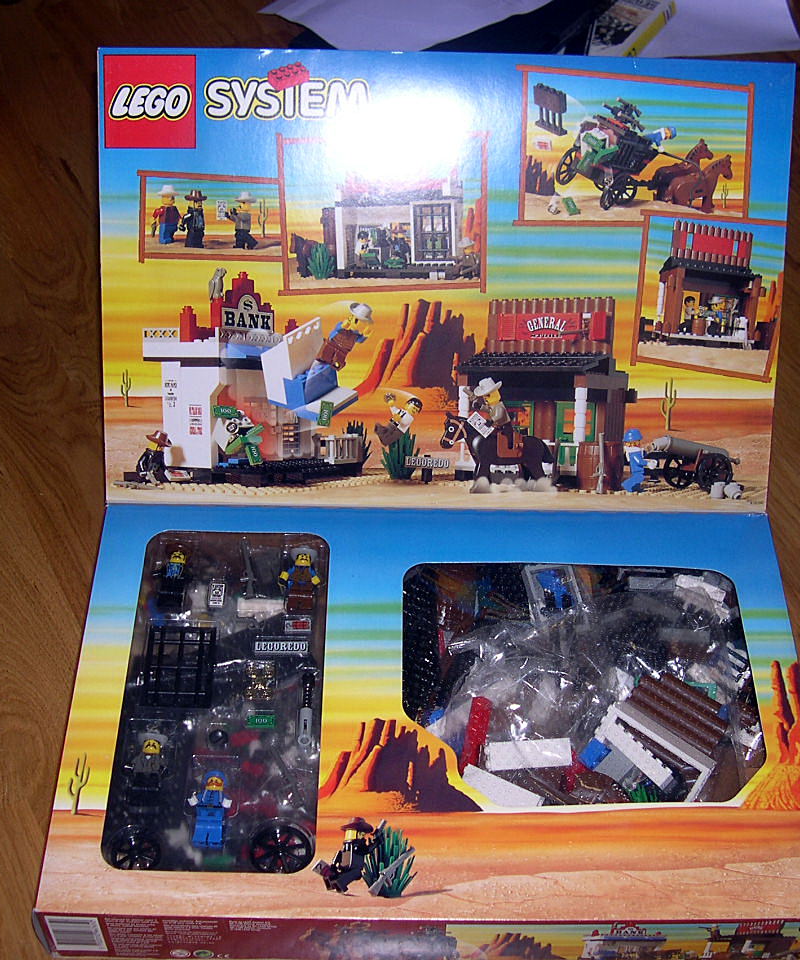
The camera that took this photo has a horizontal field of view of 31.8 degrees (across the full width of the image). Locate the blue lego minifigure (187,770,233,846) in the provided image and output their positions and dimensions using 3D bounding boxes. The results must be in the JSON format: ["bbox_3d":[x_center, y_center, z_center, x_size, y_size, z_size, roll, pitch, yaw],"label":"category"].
[{"bbox_3d":[-0.107,0.184,0.791,0.025,0.016,0.043,2,50,0],"label":"blue lego minifigure"}]

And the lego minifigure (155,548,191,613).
[{"bbox_3d":[-0.143,0.061,0.898,0.025,0.016,0.045,2,50,0],"label":"lego minifigure"}]

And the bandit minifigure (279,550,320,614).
[{"bbox_3d":[-0.064,0.063,0.899,0.026,0.016,0.045,1,50,-1],"label":"bandit minifigure"}]

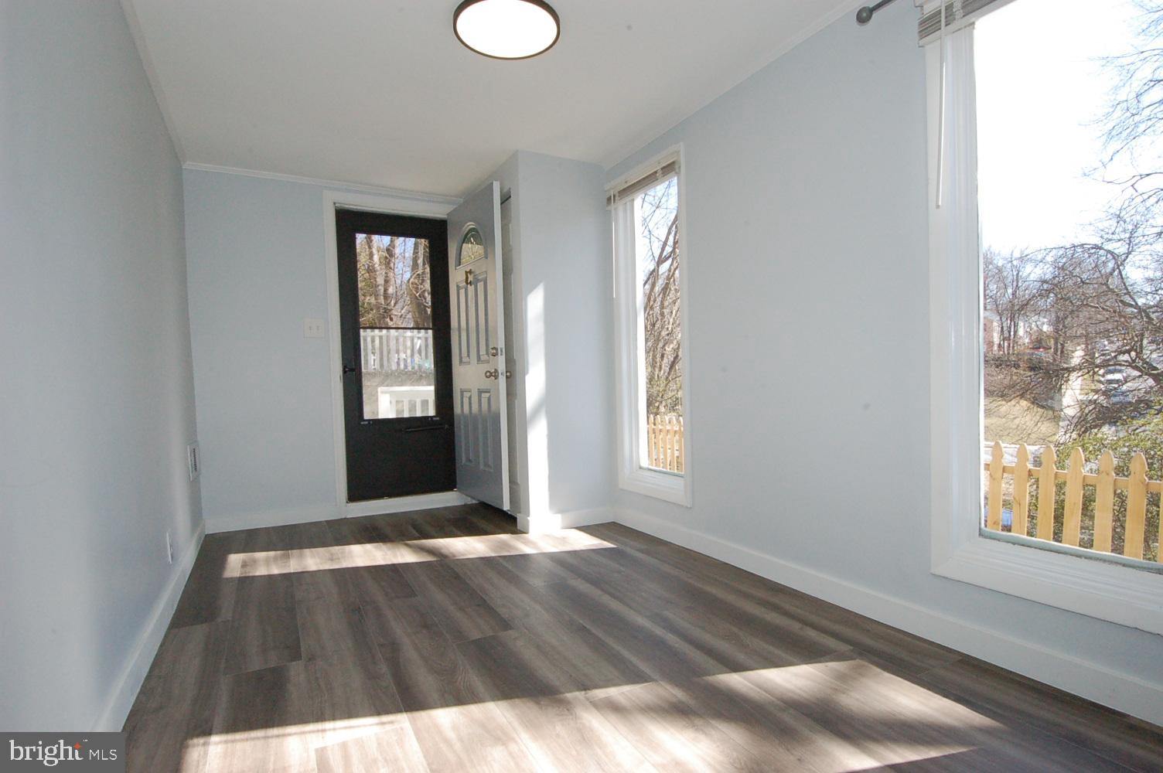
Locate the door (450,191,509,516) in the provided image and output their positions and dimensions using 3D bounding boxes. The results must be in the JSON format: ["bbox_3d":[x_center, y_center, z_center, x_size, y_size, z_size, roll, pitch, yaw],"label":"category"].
[{"bbox_3d":[-0.716,-0.246,3.951,0.045,2.040,0.797,-2,1,-33],"label":"door"}]

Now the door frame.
[{"bbox_3d":[-1.298,-0.217,4.134,0.920,2.192,0.130,-2,1,-28],"label":"door frame"}]

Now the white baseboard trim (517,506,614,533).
[{"bbox_3d":[-0.087,0.798,3.580,0.589,0.112,0.147,-2,1,-28],"label":"white baseboard trim"}]

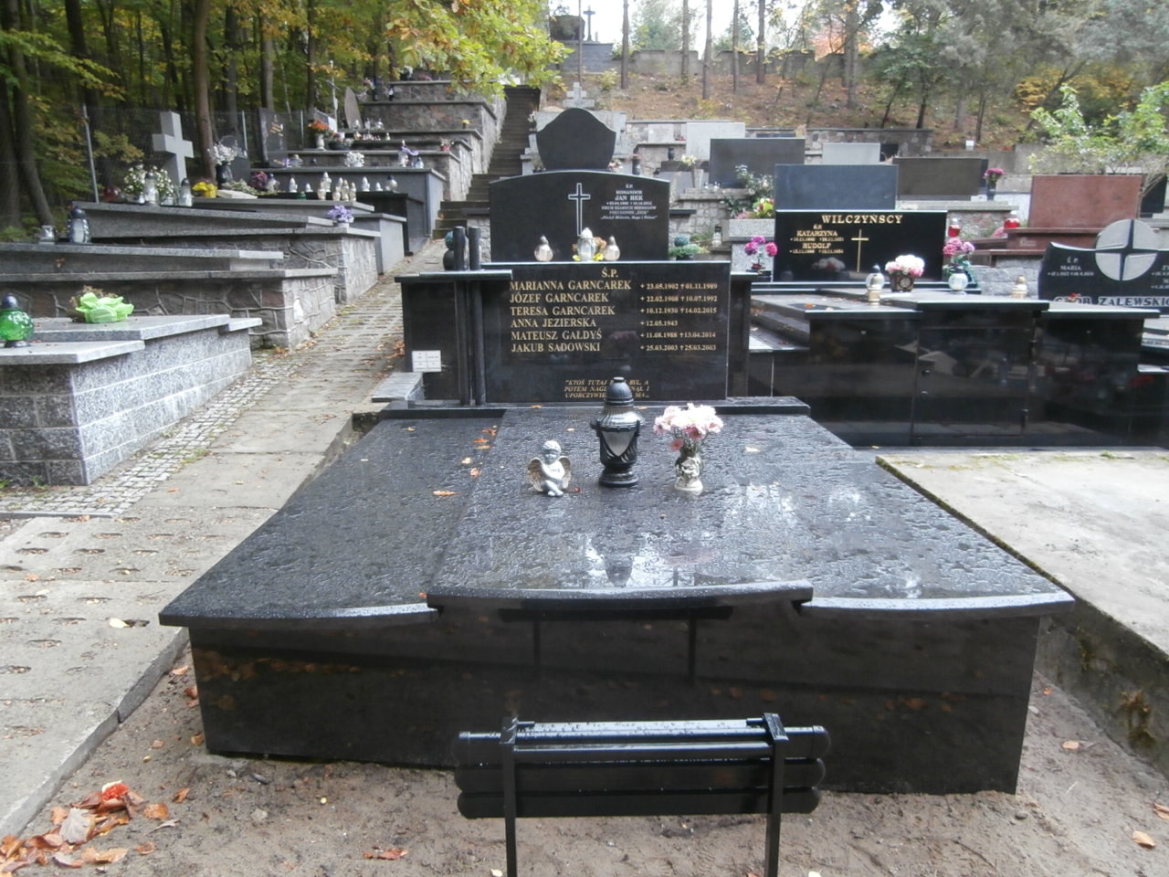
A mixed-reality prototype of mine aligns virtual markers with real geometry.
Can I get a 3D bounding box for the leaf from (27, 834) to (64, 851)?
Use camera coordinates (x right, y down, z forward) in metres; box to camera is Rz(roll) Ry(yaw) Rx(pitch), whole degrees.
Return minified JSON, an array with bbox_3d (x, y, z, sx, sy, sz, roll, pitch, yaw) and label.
[{"bbox_3d":[-1.325,0.988,1.991,0.088,0.022,0.050,-1,13,-1],"label":"leaf"}]

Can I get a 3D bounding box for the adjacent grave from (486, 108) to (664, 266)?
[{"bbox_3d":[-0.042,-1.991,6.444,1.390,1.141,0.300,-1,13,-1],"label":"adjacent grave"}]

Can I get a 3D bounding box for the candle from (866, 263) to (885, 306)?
[{"bbox_3d":[1.962,-1.037,5.467,0.124,0.279,0.120,-1,13,-1],"label":"candle"}]

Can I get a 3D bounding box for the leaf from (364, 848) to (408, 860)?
[{"bbox_3d":[-0.479,1.007,1.965,0.105,0.020,0.050,-1,13,-1],"label":"leaf"}]

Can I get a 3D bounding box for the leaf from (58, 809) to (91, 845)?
[{"bbox_3d":[-1.234,0.942,1.965,0.085,0.040,0.100,-1,13,-1],"label":"leaf"}]

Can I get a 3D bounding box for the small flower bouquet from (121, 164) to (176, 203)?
[{"bbox_3d":[-4.885,-2.849,9.080,0.530,0.430,0.470,-5,14,-18],"label":"small flower bouquet"}]

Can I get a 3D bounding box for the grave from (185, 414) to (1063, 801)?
[{"bbox_3d":[0.081,0.453,3.594,2.541,0.650,2.619,-1,13,-1],"label":"grave"}]

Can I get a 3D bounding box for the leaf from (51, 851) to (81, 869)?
[{"bbox_3d":[-1.208,0.980,1.885,0.078,0.025,0.050,-1,13,-1],"label":"leaf"}]

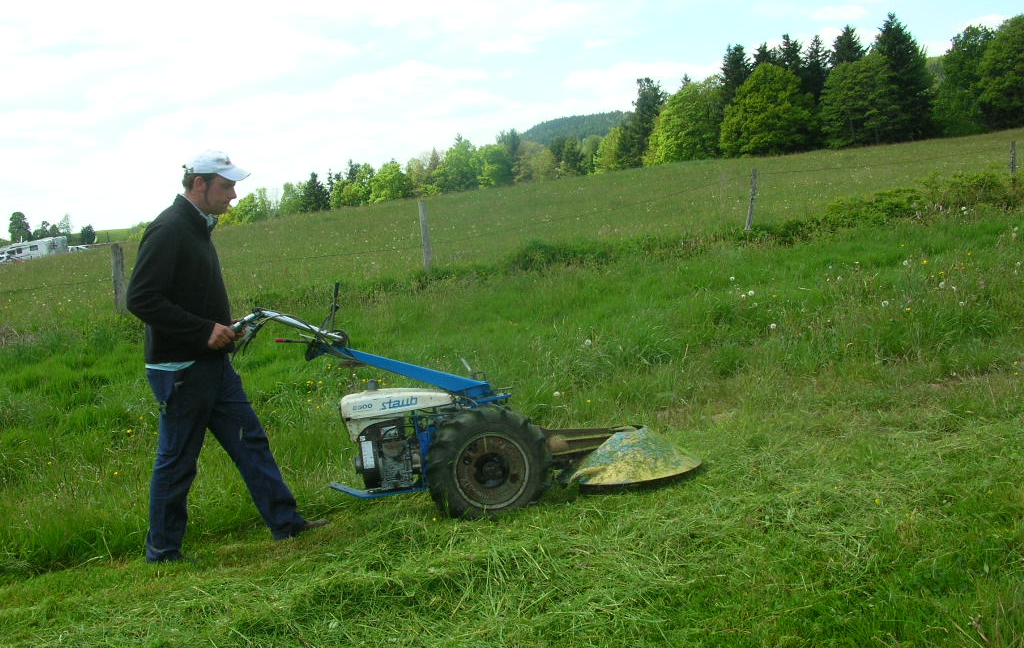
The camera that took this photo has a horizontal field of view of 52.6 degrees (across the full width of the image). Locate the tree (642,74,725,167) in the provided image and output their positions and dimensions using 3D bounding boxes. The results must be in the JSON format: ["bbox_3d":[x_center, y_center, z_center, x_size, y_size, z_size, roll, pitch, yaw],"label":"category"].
[{"bbox_3d":[15.919,-18.672,95.000,6.942,7.913,6.942,-3,5,0],"label":"tree"}]

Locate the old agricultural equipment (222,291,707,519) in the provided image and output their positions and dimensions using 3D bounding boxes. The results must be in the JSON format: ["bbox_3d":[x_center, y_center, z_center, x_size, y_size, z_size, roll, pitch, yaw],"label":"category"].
[{"bbox_3d":[-0.231,0.280,4.400,1.982,0.993,0.660,-6,6,6],"label":"old agricultural equipment"}]

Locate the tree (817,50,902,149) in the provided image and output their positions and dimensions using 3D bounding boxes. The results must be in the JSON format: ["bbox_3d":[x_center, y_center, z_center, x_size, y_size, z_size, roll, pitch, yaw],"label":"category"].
[{"bbox_3d":[29.870,-19.297,89.000,6.837,7.918,6.837,-3,5,0],"label":"tree"}]

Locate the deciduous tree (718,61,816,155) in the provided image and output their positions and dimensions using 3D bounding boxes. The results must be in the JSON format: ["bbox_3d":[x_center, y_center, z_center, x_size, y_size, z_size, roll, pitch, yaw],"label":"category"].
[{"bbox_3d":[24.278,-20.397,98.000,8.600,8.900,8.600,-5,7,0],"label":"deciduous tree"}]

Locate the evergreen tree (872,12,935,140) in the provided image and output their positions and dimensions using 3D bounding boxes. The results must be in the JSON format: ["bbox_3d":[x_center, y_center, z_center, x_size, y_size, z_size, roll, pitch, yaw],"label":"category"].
[{"bbox_3d":[37.811,-23.807,100.000,6.400,12.200,6.400,-5,7,0],"label":"evergreen tree"}]

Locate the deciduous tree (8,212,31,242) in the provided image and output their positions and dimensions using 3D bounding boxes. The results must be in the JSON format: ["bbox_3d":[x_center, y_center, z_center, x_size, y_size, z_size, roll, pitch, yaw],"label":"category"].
[{"bbox_3d":[-83.241,-15.634,175.000,3.607,6.294,3.607,-3,5,0],"label":"deciduous tree"}]

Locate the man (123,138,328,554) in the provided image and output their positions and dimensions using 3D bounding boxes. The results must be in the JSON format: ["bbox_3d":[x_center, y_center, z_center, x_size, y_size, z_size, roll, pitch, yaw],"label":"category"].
[{"bbox_3d":[-1.315,0.131,4.630,0.790,1.780,0.560,-5,7,-7],"label":"man"}]

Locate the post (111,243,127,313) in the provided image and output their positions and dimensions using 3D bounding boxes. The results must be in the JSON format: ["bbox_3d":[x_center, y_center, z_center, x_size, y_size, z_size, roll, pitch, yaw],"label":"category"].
[{"bbox_3d":[-5.000,-0.555,13.200,0.130,0.960,0.130,-1,7,0],"label":"post"}]

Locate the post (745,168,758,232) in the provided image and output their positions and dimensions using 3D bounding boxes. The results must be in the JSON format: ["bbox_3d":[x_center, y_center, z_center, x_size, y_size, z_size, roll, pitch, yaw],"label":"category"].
[{"bbox_3d":[3.285,-1.673,14.200,0.100,0.930,0.100,3,7,-1],"label":"post"}]

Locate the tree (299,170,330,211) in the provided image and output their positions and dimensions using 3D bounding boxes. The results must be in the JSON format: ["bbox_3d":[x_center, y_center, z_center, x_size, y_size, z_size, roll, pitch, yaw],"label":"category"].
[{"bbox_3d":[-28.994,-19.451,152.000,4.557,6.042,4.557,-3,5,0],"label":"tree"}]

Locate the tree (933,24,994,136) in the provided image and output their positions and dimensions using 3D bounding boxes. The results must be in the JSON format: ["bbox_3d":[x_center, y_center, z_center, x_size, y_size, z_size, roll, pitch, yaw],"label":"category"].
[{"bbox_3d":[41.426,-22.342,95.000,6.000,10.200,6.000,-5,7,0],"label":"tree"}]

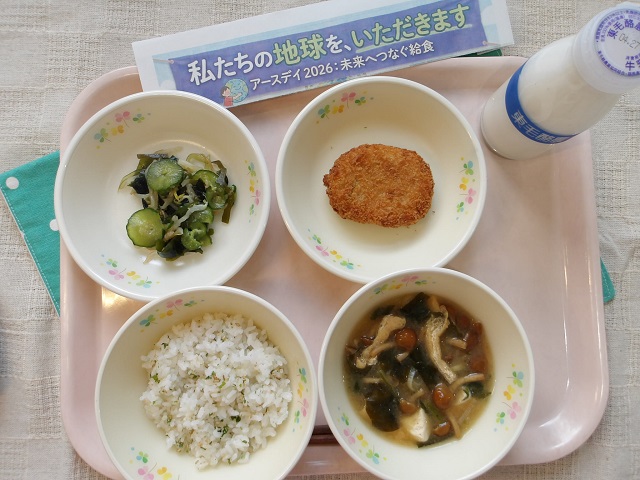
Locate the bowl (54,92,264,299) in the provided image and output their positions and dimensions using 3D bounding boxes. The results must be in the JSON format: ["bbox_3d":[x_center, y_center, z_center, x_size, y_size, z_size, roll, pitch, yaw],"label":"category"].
[{"bbox_3d":[-0.104,-0.029,0.349,0.142,0.041,0.142,0,86,-1],"label":"bowl"}]

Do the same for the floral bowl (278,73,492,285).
[{"bbox_3d":[0.041,-0.040,0.354,0.142,0.041,0.142,0,86,-1],"label":"floral bowl"}]

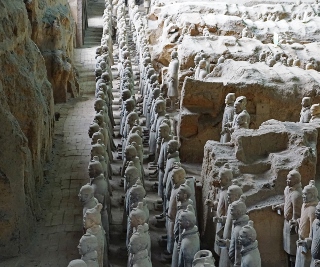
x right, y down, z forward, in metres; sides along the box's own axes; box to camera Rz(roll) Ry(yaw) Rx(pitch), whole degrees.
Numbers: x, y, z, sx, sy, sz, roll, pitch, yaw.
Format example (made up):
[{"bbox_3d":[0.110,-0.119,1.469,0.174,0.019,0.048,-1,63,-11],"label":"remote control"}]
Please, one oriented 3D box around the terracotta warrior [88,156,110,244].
[{"bbox_3d":[-0.979,1.284,12.151,0.410,1.820,0.550,0,16,-4],"label":"terracotta warrior"}]

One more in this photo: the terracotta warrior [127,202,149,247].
[{"bbox_3d":[-0.304,1.815,10.304,0.410,1.820,0.550,0,16,-4],"label":"terracotta warrior"}]

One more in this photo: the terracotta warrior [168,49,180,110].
[{"bbox_3d":[0.437,-1.595,22.459,0.390,1.830,0.550,0,16,-4],"label":"terracotta warrior"}]

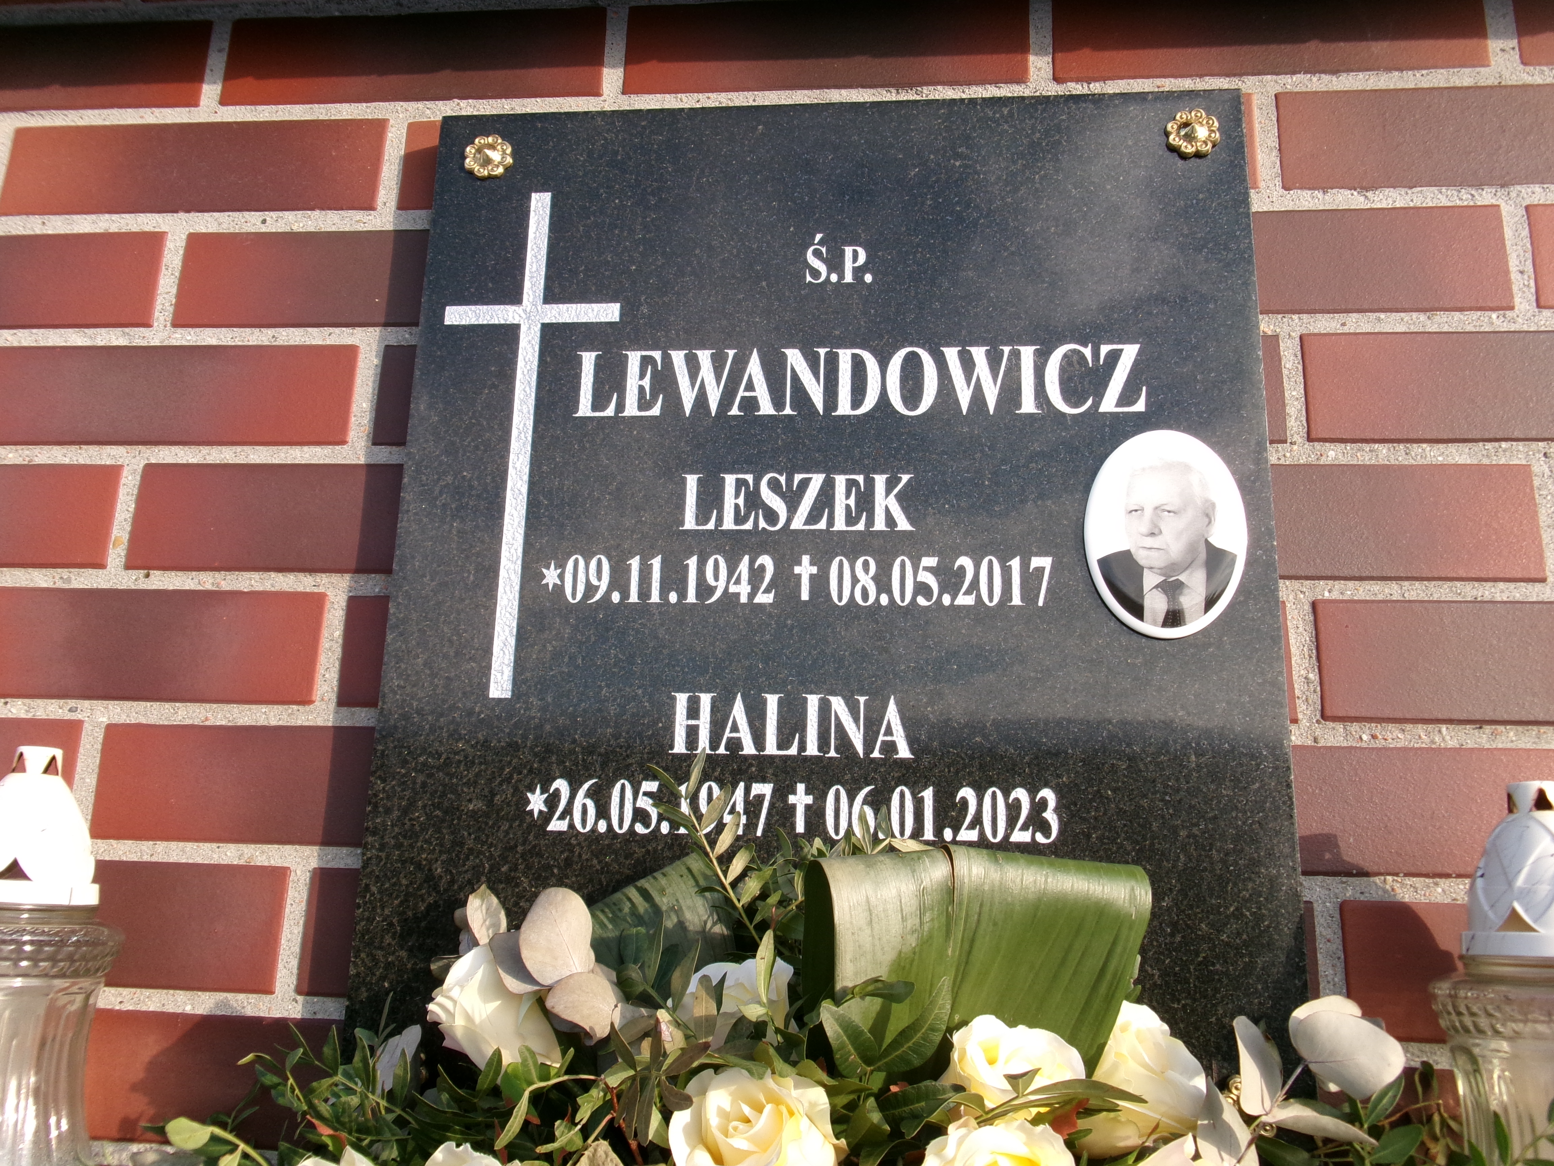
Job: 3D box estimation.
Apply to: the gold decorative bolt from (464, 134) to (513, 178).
[{"bbox_3d":[-0.172,-0.254,0.746,0.028,0.028,0.011,1,-15,6],"label":"gold decorative bolt"}]

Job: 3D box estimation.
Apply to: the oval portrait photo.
[{"bbox_3d":[0.202,-0.026,0.651,0.082,0.113,0.008,1,-15,6],"label":"oval portrait photo"}]

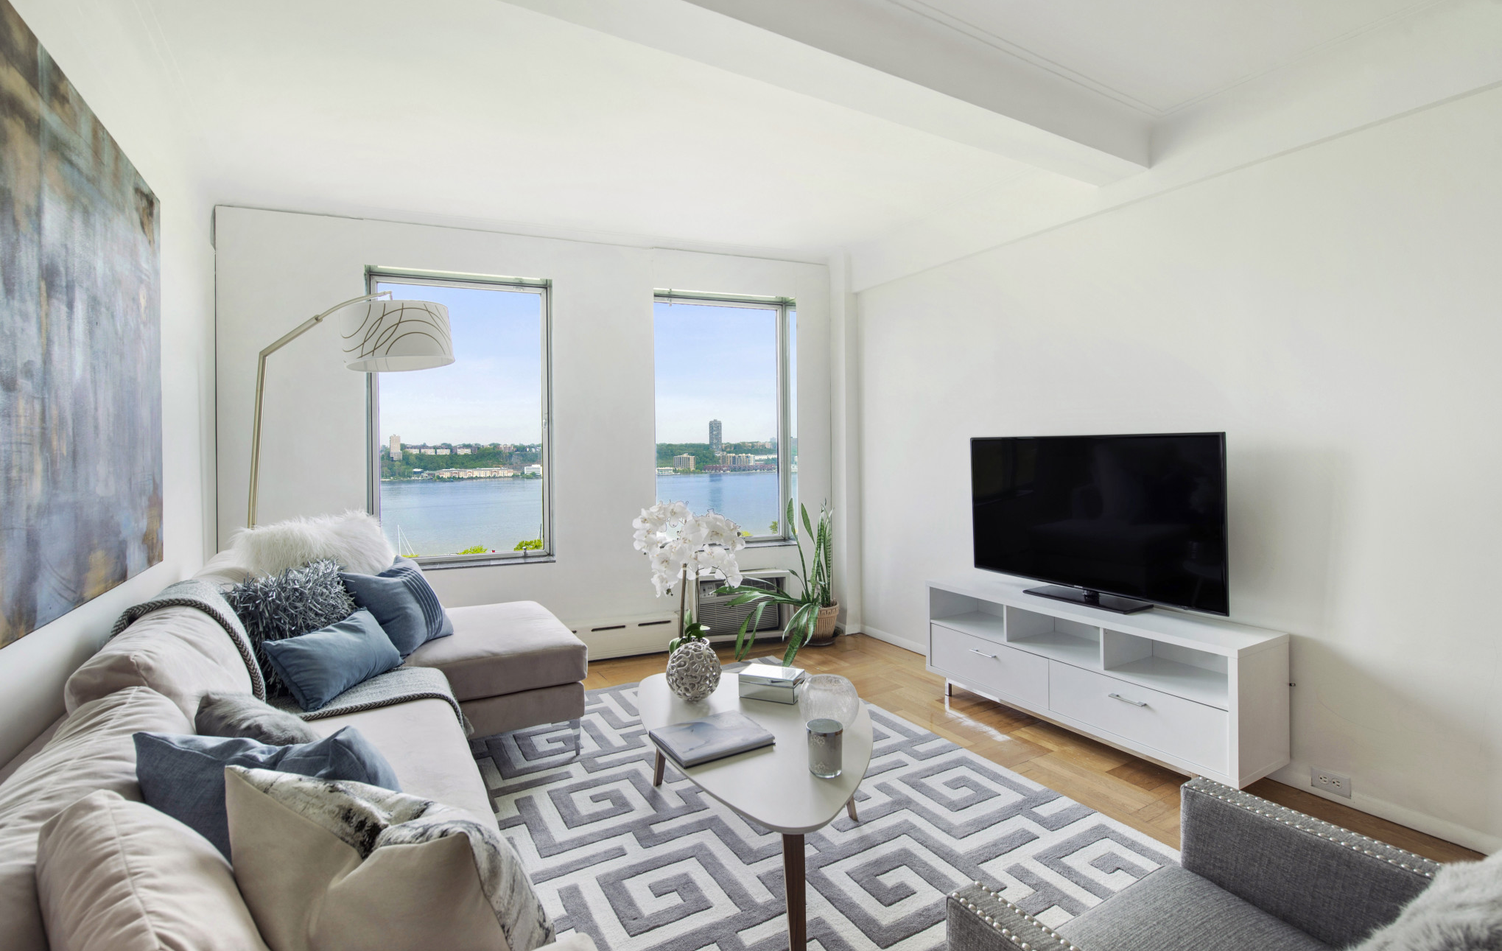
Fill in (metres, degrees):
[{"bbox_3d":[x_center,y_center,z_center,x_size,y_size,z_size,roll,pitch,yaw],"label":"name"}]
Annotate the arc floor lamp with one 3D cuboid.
[{"bbox_3d":[-1.920,0.196,3.002,1.350,2.010,0.480,0,1,20],"label":"arc floor lamp"}]

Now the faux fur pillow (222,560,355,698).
[{"bbox_3d":[-1.717,0.568,2.608,0.200,0.440,0.480,-30,-7,16],"label":"faux fur pillow"}]

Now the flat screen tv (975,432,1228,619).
[{"bbox_3d":[1.530,0.195,3.101,0.200,0.757,1.234,-1,2,-30],"label":"flat screen tv"}]

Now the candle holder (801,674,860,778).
[{"bbox_3d":[0.216,0.694,1.888,0.155,0.265,0.155,-1,1,0],"label":"candle holder"}]

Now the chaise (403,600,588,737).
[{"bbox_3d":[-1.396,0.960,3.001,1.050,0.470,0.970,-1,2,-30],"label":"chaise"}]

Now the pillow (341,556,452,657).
[{"bbox_3d":[-1.537,0.566,2.926,0.150,0.440,0.440,-36,-1,2],"label":"pillow"}]

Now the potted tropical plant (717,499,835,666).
[{"bbox_3d":[0.205,0.636,4.231,0.750,0.970,0.620,-1,1,0],"label":"potted tropical plant"}]

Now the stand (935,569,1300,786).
[{"bbox_3d":[1.476,0.869,3.030,0.376,0.582,1.470,-1,2,-30],"label":"stand"}]

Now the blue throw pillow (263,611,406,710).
[{"bbox_3d":[-1.502,0.655,2.432,0.140,0.280,0.480,-38,-4,8],"label":"blue throw pillow"}]

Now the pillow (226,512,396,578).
[{"bbox_3d":[-1.921,0.465,2.907,0.220,0.470,0.600,-18,-5,21],"label":"pillow"}]

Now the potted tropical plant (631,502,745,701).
[{"bbox_3d":[-0.217,0.463,2.451,0.410,0.690,0.360,-1,1,0],"label":"potted tropical plant"}]

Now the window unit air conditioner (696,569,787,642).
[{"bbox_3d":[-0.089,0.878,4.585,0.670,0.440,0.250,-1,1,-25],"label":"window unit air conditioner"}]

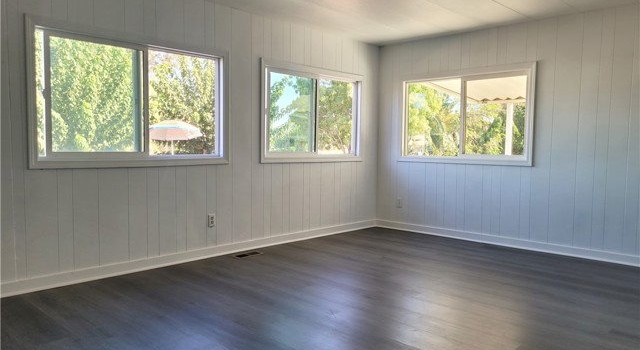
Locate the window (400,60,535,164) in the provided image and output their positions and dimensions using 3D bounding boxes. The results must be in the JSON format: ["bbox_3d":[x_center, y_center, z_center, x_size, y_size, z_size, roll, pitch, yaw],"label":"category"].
[{"bbox_3d":[1.562,-0.637,5.324,1.588,1.017,0.100,4,5,43],"label":"window"}]

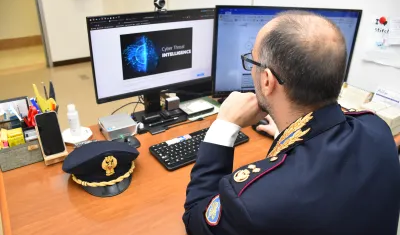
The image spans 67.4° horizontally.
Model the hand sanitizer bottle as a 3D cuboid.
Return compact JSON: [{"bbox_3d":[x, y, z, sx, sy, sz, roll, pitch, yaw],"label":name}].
[{"bbox_3d":[-0.485,0.011,1.157,0.041,0.125,0.041,-9,29,-23],"label":"hand sanitizer bottle"}]

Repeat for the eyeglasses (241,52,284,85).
[{"bbox_3d":[0.191,-0.118,0.698,0.144,0.048,0.144,-10,24,-30],"label":"eyeglasses"}]

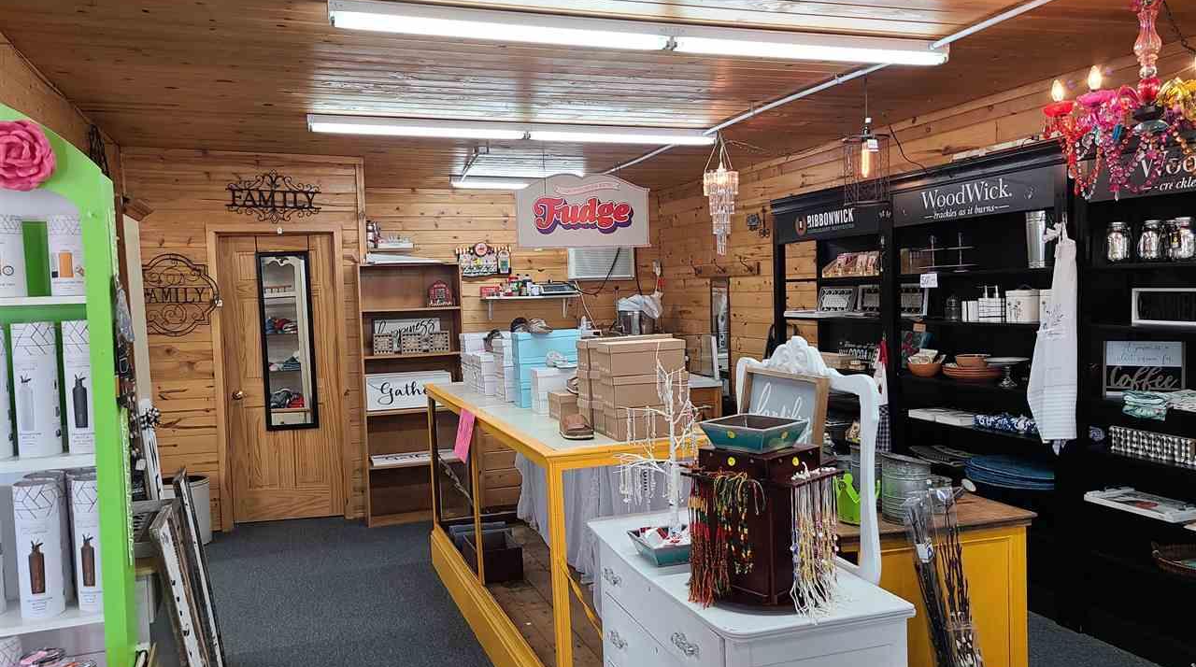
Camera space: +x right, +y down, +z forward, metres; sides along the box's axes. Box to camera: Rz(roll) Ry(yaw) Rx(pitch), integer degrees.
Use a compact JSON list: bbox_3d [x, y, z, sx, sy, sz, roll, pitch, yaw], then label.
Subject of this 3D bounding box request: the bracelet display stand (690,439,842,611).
[{"bbox_3d":[0.378,0.435,2.091,0.310,0.337,0.310,-4,4,-42],"label":"bracelet display stand"}]

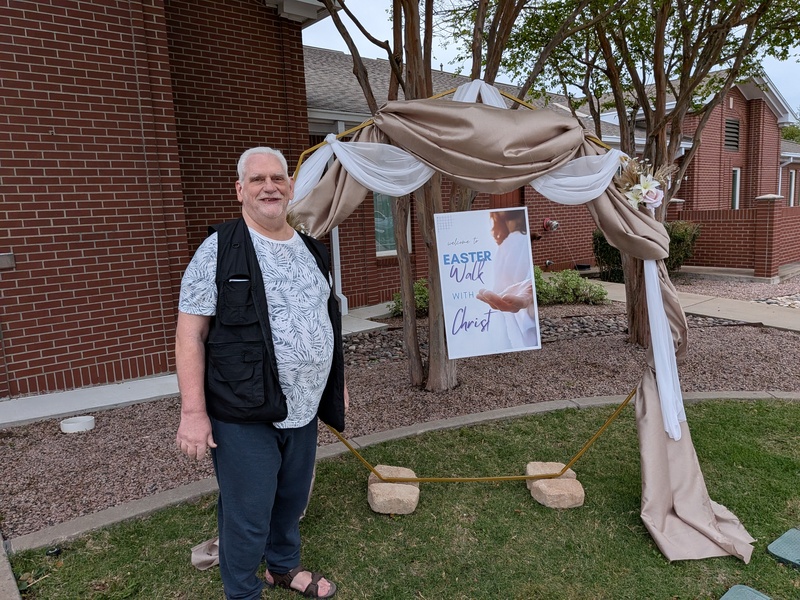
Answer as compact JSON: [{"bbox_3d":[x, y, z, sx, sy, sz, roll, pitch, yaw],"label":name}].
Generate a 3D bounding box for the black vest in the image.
[{"bbox_3d":[-0.460,0.075,2.030,0.520,0.750,0.410,-10,11,-42],"label":"black vest"}]

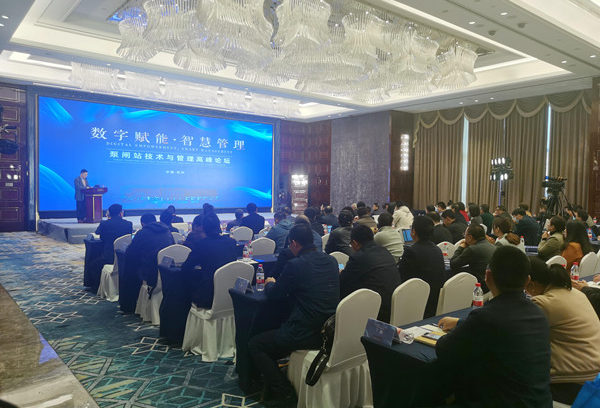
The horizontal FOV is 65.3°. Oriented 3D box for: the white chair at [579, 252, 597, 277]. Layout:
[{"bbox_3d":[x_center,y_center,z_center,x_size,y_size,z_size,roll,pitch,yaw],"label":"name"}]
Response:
[{"bbox_3d":[3.065,0.985,5.410,0.440,0.940,0.540,-1,2,-39],"label":"white chair"}]

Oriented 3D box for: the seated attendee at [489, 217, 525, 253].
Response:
[{"bbox_3d":[2.222,0.836,5.434,0.520,1.300,0.780,-1,2,-39],"label":"seated attendee"}]

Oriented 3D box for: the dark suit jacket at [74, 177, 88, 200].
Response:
[{"bbox_3d":[-7.059,-0.498,15.254,0.420,0.830,0.520,2,2,22],"label":"dark suit jacket"}]

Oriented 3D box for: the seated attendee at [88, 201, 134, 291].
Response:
[{"bbox_3d":[-2.726,0.662,6.865,0.530,1.340,0.820,-1,3,-38],"label":"seated attendee"}]

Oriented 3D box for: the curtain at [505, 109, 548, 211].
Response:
[{"bbox_3d":[7.998,-1.148,16.721,0.200,4.600,1.550,-1,3,-38],"label":"curtain"}]

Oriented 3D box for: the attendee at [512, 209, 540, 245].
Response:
[{"bbox_3d":[4.121,0.746,8.700,0.530,1.340,0.800,-1,3,-38],"label":"attendee"}]

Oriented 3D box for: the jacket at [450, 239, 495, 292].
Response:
[{"bbox_3d":[1.821,0.707,4.910,0.540,0.640,0.540,-1,2,-39],"label":"jacket"}]

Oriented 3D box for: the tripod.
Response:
[{"bbox_3d":[4.892,0.567,8.981,0.900,1.680,0.900,-1,2,-39],"label":"tripod"}]

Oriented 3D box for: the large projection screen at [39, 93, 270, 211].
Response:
[{"bbox_3d":[-5.213,-1.790,19.505,10.000,3.980,0.120,-1,2,-39],"label":"large projection screen"}]

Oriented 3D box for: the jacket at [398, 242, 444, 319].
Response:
[{"bbox_3d":[1.092,0.673,4.202,0.470,0.720,0.460,-1,2,-39],"label":"jacket"}]

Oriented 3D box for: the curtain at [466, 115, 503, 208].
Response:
[{"bbox_3d":[7.030,-1.264,17.813,0.200,4.600,1.500,-1,2,-39],"label":"curtain"}]

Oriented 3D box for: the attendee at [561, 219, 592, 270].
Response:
[{"bbox_3d":[3.767,0.854,6.512,0.480,1.290,0.800,-1,3,-38],"label":"attendee"}]

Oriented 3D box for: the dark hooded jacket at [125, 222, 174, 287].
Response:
[{"bbox_3d":[-1.816,0.621,5.672,0.520,0.800,0.480,-1,2,-39],"label":"dark hooded jacket"}]

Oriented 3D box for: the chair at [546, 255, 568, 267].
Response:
[{"bbox_3d":[2.752,1.025,5.522,0.470,0.910,0.560,-1,3,-39],"label":"chair"}]

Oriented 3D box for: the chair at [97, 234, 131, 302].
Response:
[{"bbox_3d":[-2.583,0.873,6.826,0.480,0.910,0.580,-1,3,-39],"label":"chair"}]

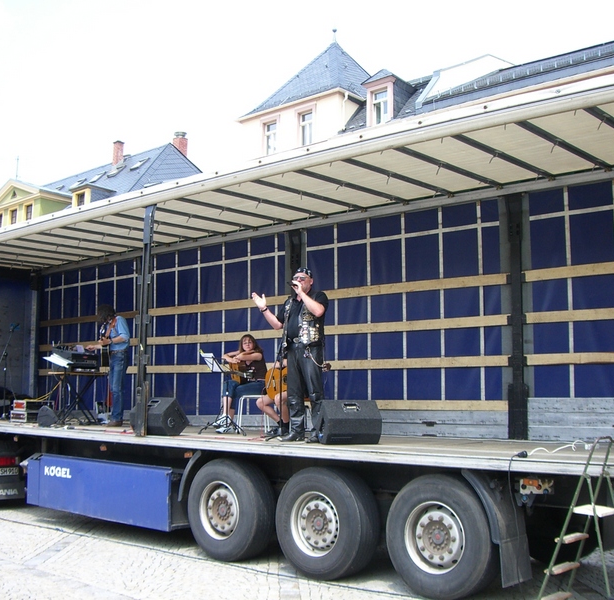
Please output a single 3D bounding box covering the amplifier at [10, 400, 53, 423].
[{"bbox_3d":[-4.296,1.742,13.720,0.510,0.340,0.470,-5,-9,42],"label":"amplifier"}]

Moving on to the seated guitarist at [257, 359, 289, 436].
[{"bbox_3d":[-0.260,1.020,10.600,0.500,1.220,0.750,-5,-7,41],"label":"seated guitarist"}]

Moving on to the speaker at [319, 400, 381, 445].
[{"bbox_3d":[0.422,1.215,8.720,0.540,0.425,0.440,2,-6,-13],"label":"speaker"}]

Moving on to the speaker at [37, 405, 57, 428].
[{"bbox_3d":[-3.561,1.599,12.050,0.260,0.300,0.330,3,-6,-25],"label":"speaker"}]

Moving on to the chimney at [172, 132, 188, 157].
[{"bbox_3d":[-7.532,-9.089,52.000,0.650,1.650,0.650,5,-8,-44],"label":"chimney"}]

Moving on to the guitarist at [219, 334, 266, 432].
[{"bbox_3d":[-0.816,1.054,11.020,0.700,1.230,0.480,4,-7,-38],"label":"guitarist"}]

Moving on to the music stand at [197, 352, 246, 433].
[{"bbox_3d":[-1.025,1.116,10.650,0.520,0.990,0.500,6,-8,-42],"label":"music stand"}]

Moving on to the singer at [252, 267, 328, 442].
[{"bbox_3d":[-0.164,0.577,9.300,0.680,1.820,0.550,-5,-8,44],"label":"singer"}]

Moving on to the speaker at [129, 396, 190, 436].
[{"bbox_3d":[-1.707,1.347,10.130,0.540,0.425,0.440,-4,-8,36],"label":"speaker"}]

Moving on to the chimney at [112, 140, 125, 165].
[{"bbox_3d":[-12.844,-10.043,60.000,0.580,1.650,0.580,-5,-9,42],"label":"chimney"}]

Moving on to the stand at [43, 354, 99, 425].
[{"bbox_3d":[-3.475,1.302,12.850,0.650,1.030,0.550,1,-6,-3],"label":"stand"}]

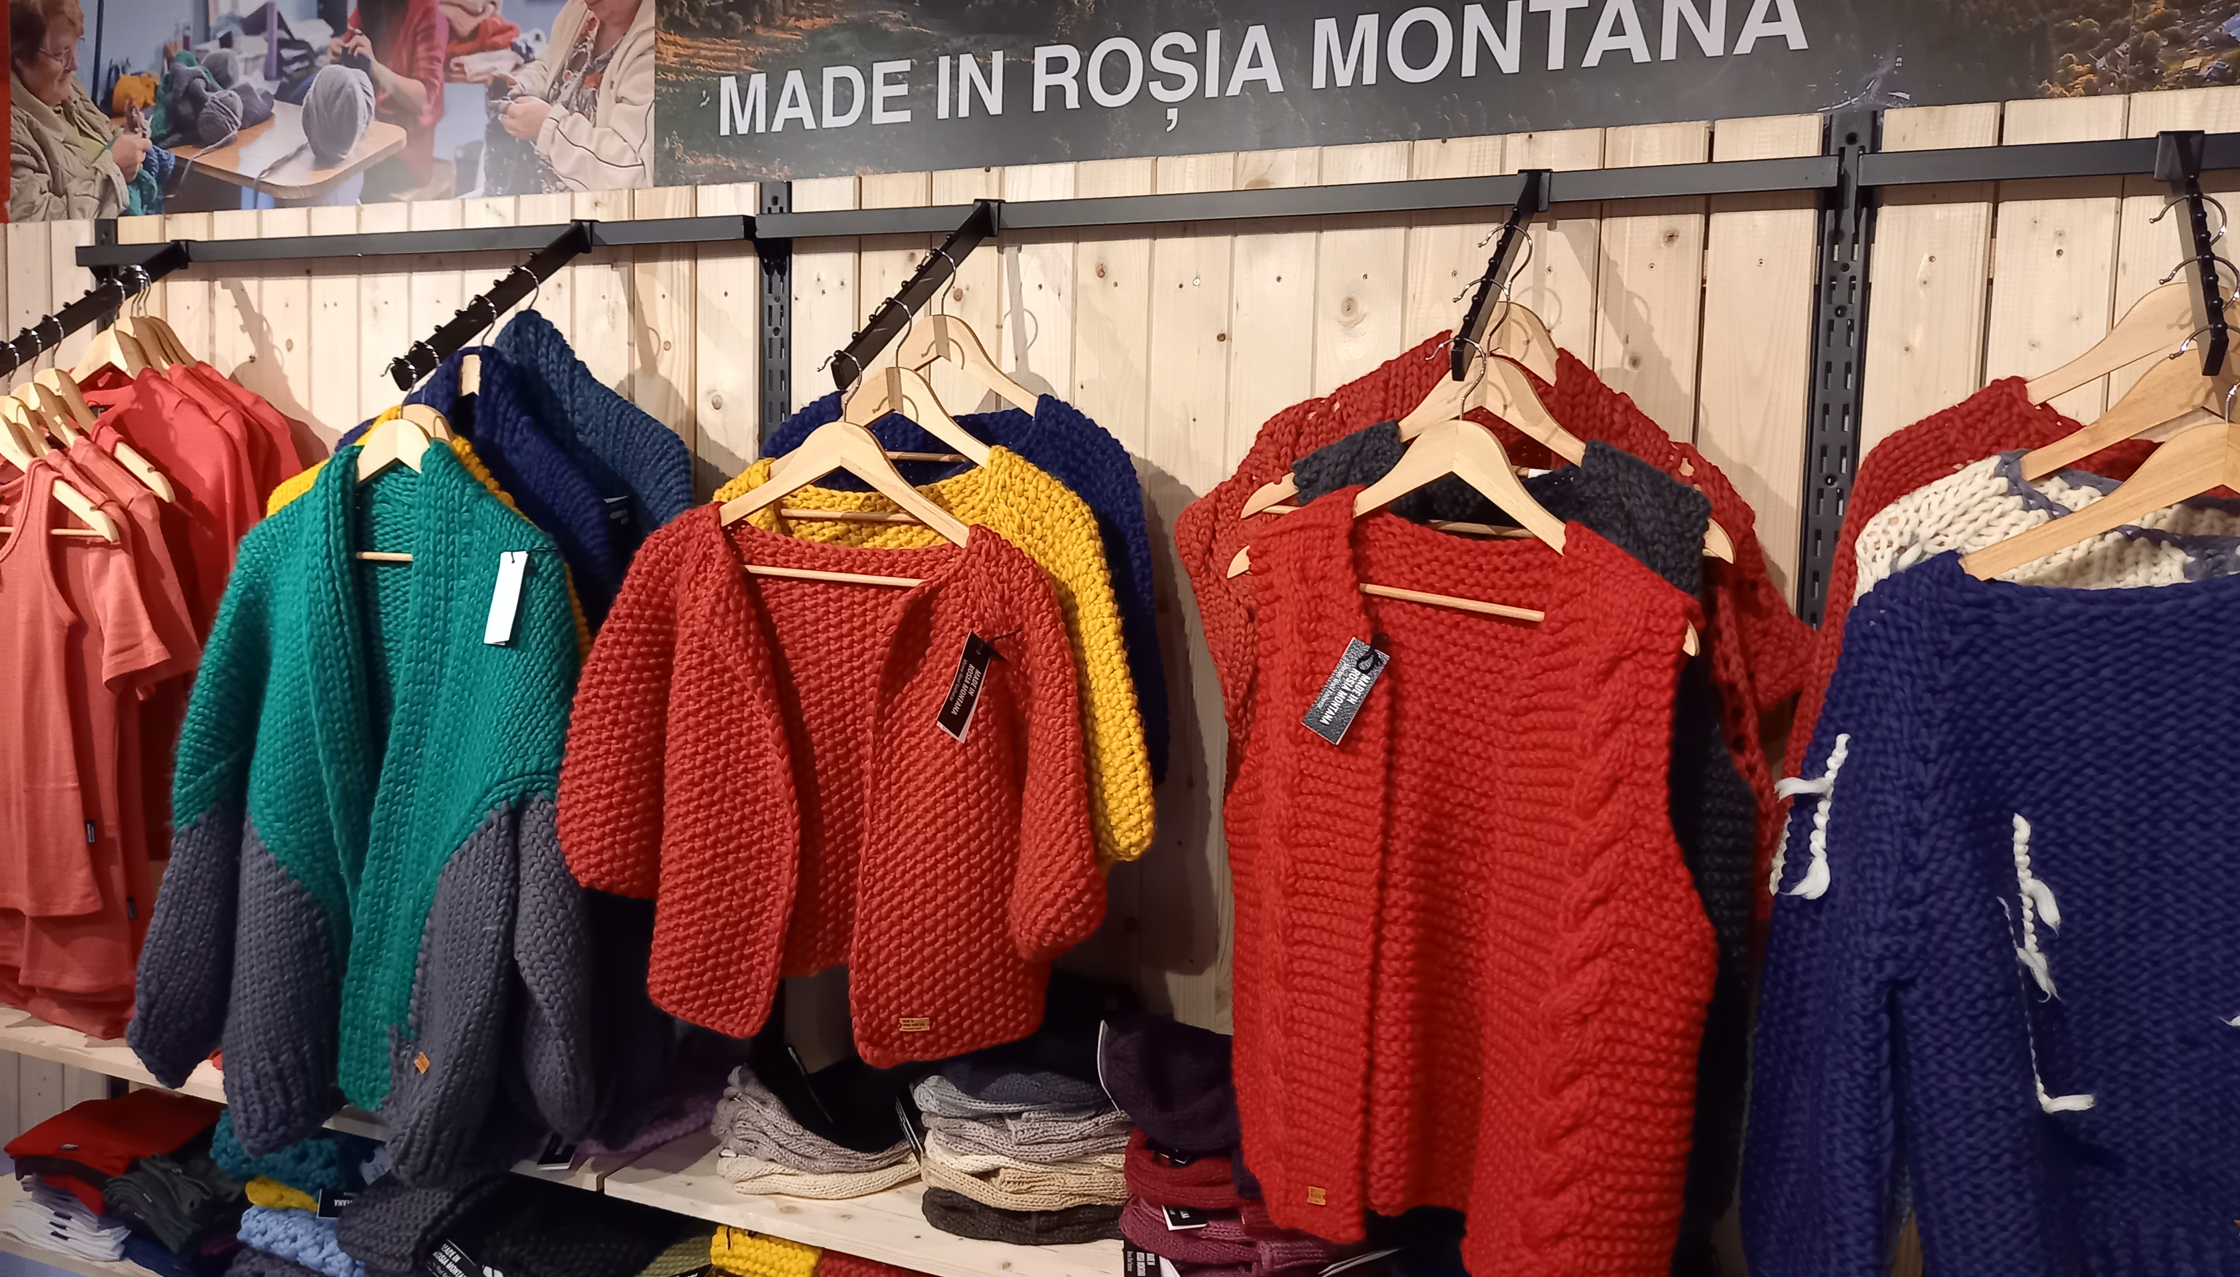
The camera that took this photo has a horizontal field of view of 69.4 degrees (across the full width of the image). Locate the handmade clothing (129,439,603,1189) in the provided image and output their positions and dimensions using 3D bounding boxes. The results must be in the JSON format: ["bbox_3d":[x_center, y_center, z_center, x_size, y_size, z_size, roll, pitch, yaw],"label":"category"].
[{"bbox_3d":[-0.885,0.187,1.871,0.680,0.810,0.210,4,5,23],"label":"handmade clothing"}]

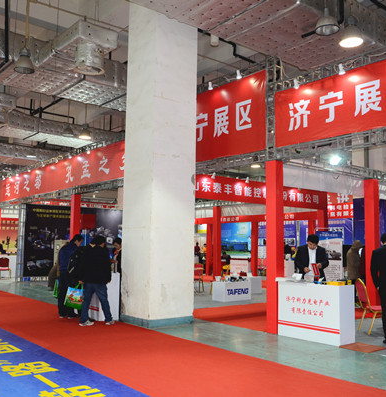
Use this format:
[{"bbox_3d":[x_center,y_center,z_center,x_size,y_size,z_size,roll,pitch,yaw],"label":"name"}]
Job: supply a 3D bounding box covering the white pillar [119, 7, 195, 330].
[{"bbox_3d":[-0.714,-0.658,9.233,1.050,6.200,1.050,5,-7,-41],"label":"white pillar"}]

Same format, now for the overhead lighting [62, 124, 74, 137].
[{"bbox_3d":[-4.635,-2.538,16.656,0.460,0.440,0.460,6,-8,-41],"label":"overhead lighting"}]

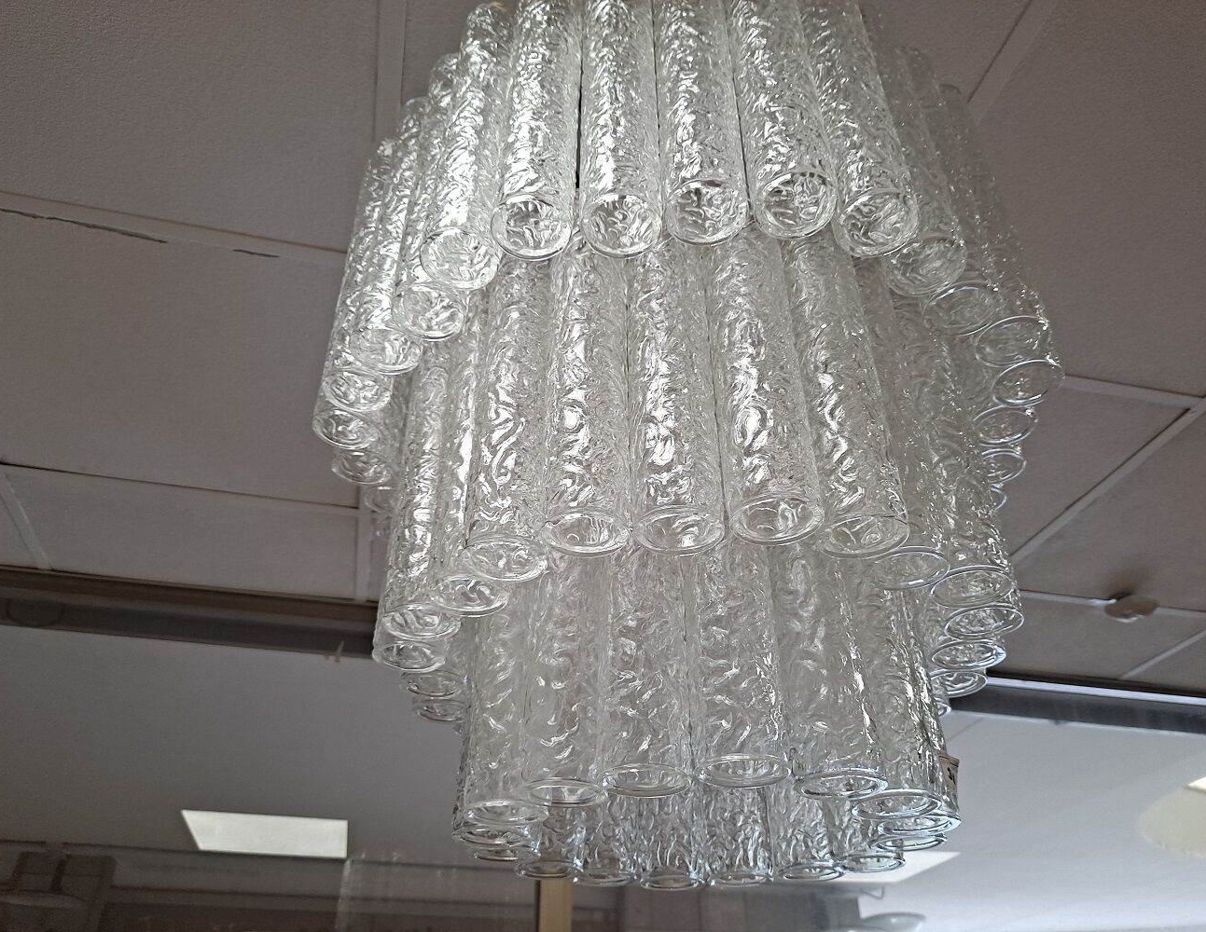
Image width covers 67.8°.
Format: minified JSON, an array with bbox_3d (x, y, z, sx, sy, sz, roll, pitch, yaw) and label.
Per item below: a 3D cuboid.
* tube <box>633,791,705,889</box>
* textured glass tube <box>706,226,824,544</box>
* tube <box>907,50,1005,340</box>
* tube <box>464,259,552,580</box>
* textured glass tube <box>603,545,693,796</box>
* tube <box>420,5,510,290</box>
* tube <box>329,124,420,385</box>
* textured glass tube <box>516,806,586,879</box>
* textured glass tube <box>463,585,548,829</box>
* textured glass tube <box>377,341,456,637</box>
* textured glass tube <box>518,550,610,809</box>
[{"bbox_3d":[0.053,0.210,0.780,0.051,0.281,0.051,0,-35,0],"label":"tube"},{"bbox_3d":[0.101,-0.089,0.609,0.053,0.299,0.053,5,-36,-7],"label":"textured glass tube"},{"bbox_3d":[0.252,-0.225,0.708,0.051,0.288,0.051,0,-36,0],"label":"tube"},{"bbox_3d":[-0.056,-0.057,0.614,0.051,0.281,0.051,0,-37,0],"label":"tube"},{"bbox_3d":[0.026,0.057,0.599,0.053,0.299,0.053,-11,-37,14],"label":"textured glass tube"},{"bbox_3d":[-0.099,-0.262,0.702,0.053,0.299,0.053,0,-36,0],"label":"tube"},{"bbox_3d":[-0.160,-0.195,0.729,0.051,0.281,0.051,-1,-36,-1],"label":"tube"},{"bbox_3d":[-0.035,0.183,0.742,0.051,0.281,0.051,1,-36,1],"label":"textured glass tube"},{"bbox_3d":[-0.058,0.096,0.632,0.051,0.288,0.051,0,-36,0],"label":"textured glass tube"},{"bbox_3d":[-0.119,-0.009,0.674,0.051,0.281,0.051,0,-37,0],"label":"textured glass tube"},{"bbox_3d":[-0.019,0.074,0.593,0.051,0.281,0.051,1,-38,1],"label":"textured glass tube"}]

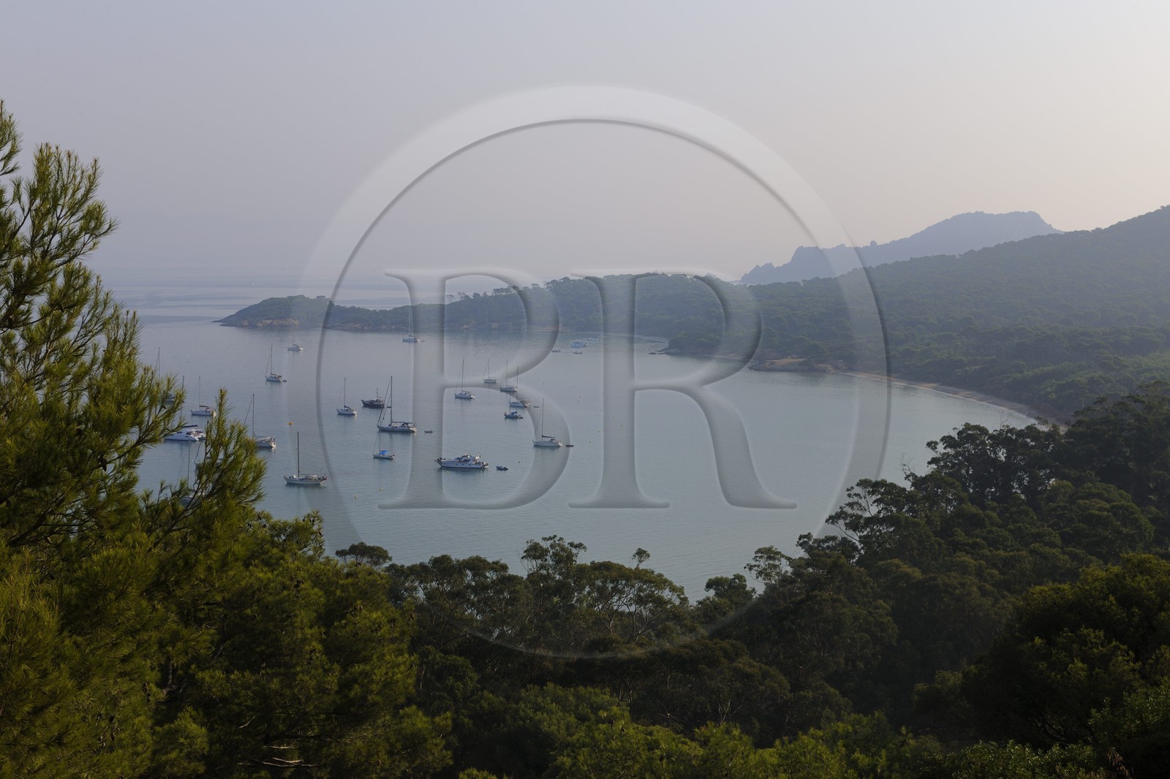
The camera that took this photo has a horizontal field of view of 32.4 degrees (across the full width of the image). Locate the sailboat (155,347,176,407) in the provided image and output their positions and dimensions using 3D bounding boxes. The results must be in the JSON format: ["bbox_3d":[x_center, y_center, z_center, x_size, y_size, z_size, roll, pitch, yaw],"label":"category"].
[{"bbox_3d":[-177.823,-5.783,850.000,14.300,23.500,4.400,2,4,24],"label":"sailboat"}]

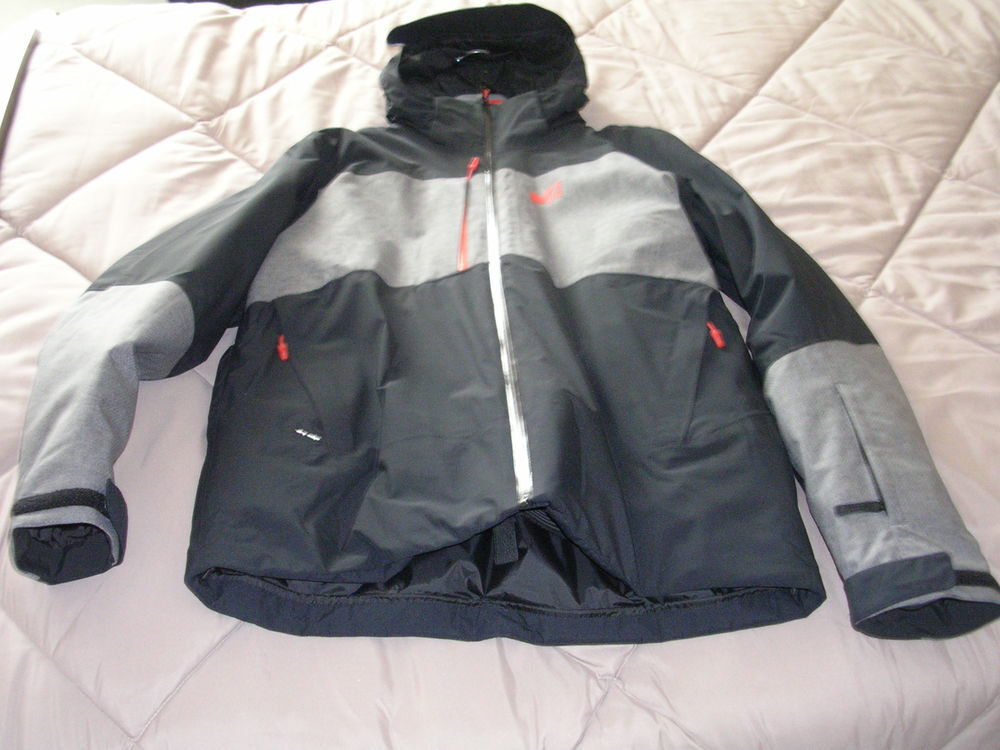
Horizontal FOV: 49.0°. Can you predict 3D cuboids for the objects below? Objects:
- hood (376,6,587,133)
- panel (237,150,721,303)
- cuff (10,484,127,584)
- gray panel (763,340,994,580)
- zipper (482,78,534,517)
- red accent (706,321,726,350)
[{"bbox_3d":[-0.020,-0.447,1.634,0.286,0.159,0.271,-2,44,-3],"label":"hood"},{"bbox_3d":[-0.017,-0.207,1.417,0.568,0.077,0.271,-2,44,-3],"label":"panel"},{"bbox_3d":[-0.424,0.156,1.075,0.111,0.064,0.082,-2,44,-3],"label":"cuff"},{"bbox_3d":[0.389,0.077,1.158,0.169,0.070,0.307,-4,44,-5],"label":"gray panel"},{"bbox_3d":[-0.001,-0.135,1.291,0.031,0.031,0.706,-2,48,-3],"label":"zipper"},{"bbox_3d":[0.250,-0.046,1.274,0.016,0.010,0.043,-10,45,-11],"label":"red accent"}]

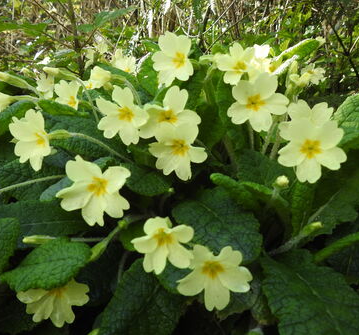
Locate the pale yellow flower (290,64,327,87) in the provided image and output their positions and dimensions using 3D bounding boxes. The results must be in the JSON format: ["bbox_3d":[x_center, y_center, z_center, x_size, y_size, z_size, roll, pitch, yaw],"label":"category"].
[{"bbox_3d":[0.120,-0.086,0.290,0.032,0.020,0.018,-11,53,-28],"label":"pale yellow flower"}]

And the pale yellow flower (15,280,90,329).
[{"bbox_3d":[-0.063,0.065,0.154,0.034,0.030,0.013,-1,16,-3],"label":"pale yellow flower"}]

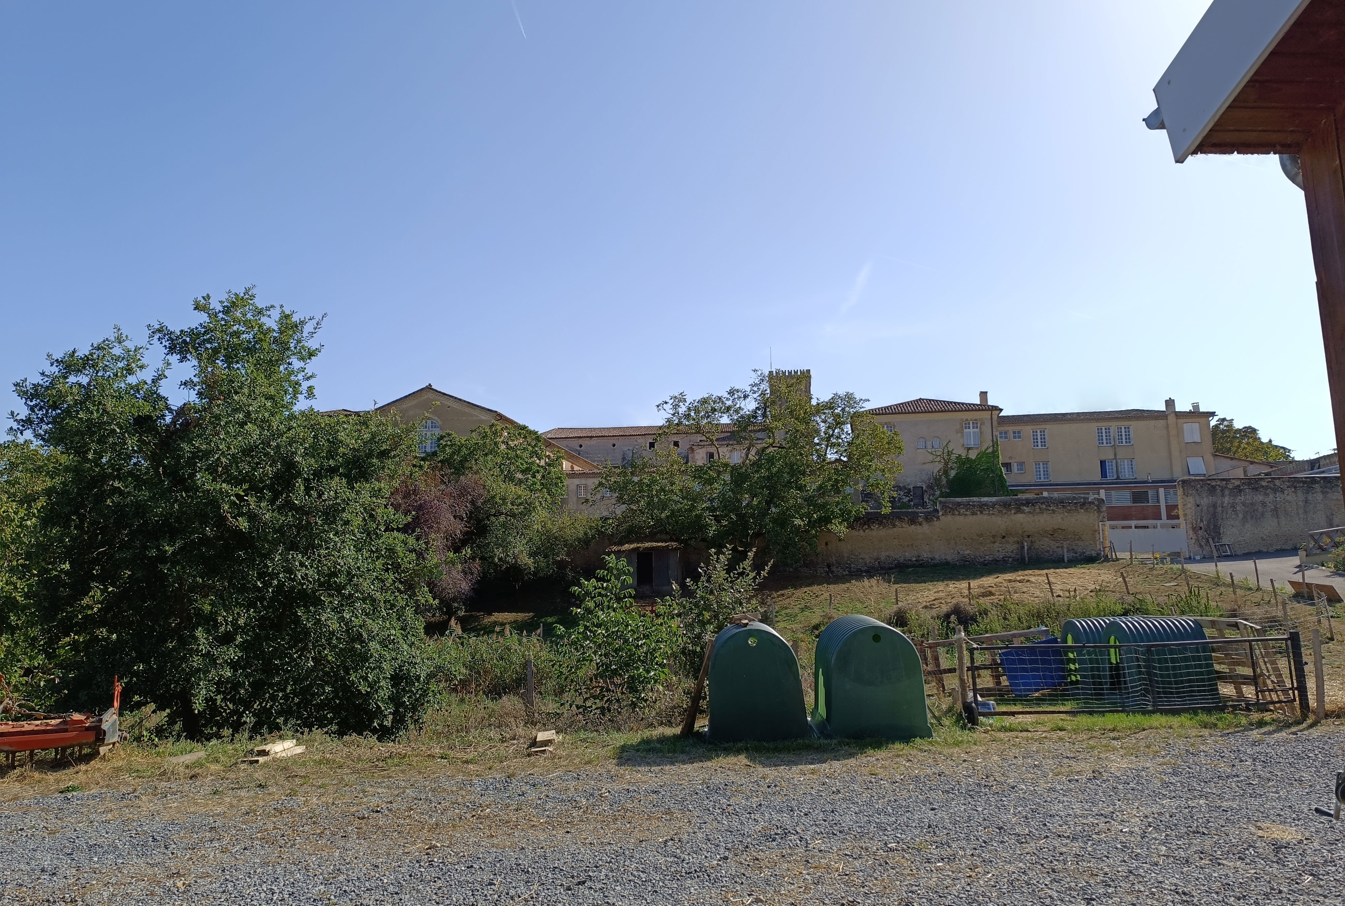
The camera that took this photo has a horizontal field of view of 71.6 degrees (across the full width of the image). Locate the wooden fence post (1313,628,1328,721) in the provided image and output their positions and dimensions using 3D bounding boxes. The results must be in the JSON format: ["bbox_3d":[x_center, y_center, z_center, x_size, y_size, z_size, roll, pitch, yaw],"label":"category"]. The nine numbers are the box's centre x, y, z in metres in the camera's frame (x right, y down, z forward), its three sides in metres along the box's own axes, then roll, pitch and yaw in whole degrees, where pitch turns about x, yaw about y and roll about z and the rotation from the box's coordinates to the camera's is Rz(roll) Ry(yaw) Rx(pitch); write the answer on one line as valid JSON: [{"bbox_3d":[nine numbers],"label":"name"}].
[{"bbox_3d":[8.852,3.045,12.831,0.115,1.230,0.115,3,-10,1],"label":"wooden fence post"}]

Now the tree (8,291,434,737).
[{"bbox_3d":[-6.116,0.733,13.017,5.600,6.269,5.200,4,-10,-25],"label":"tree"}]

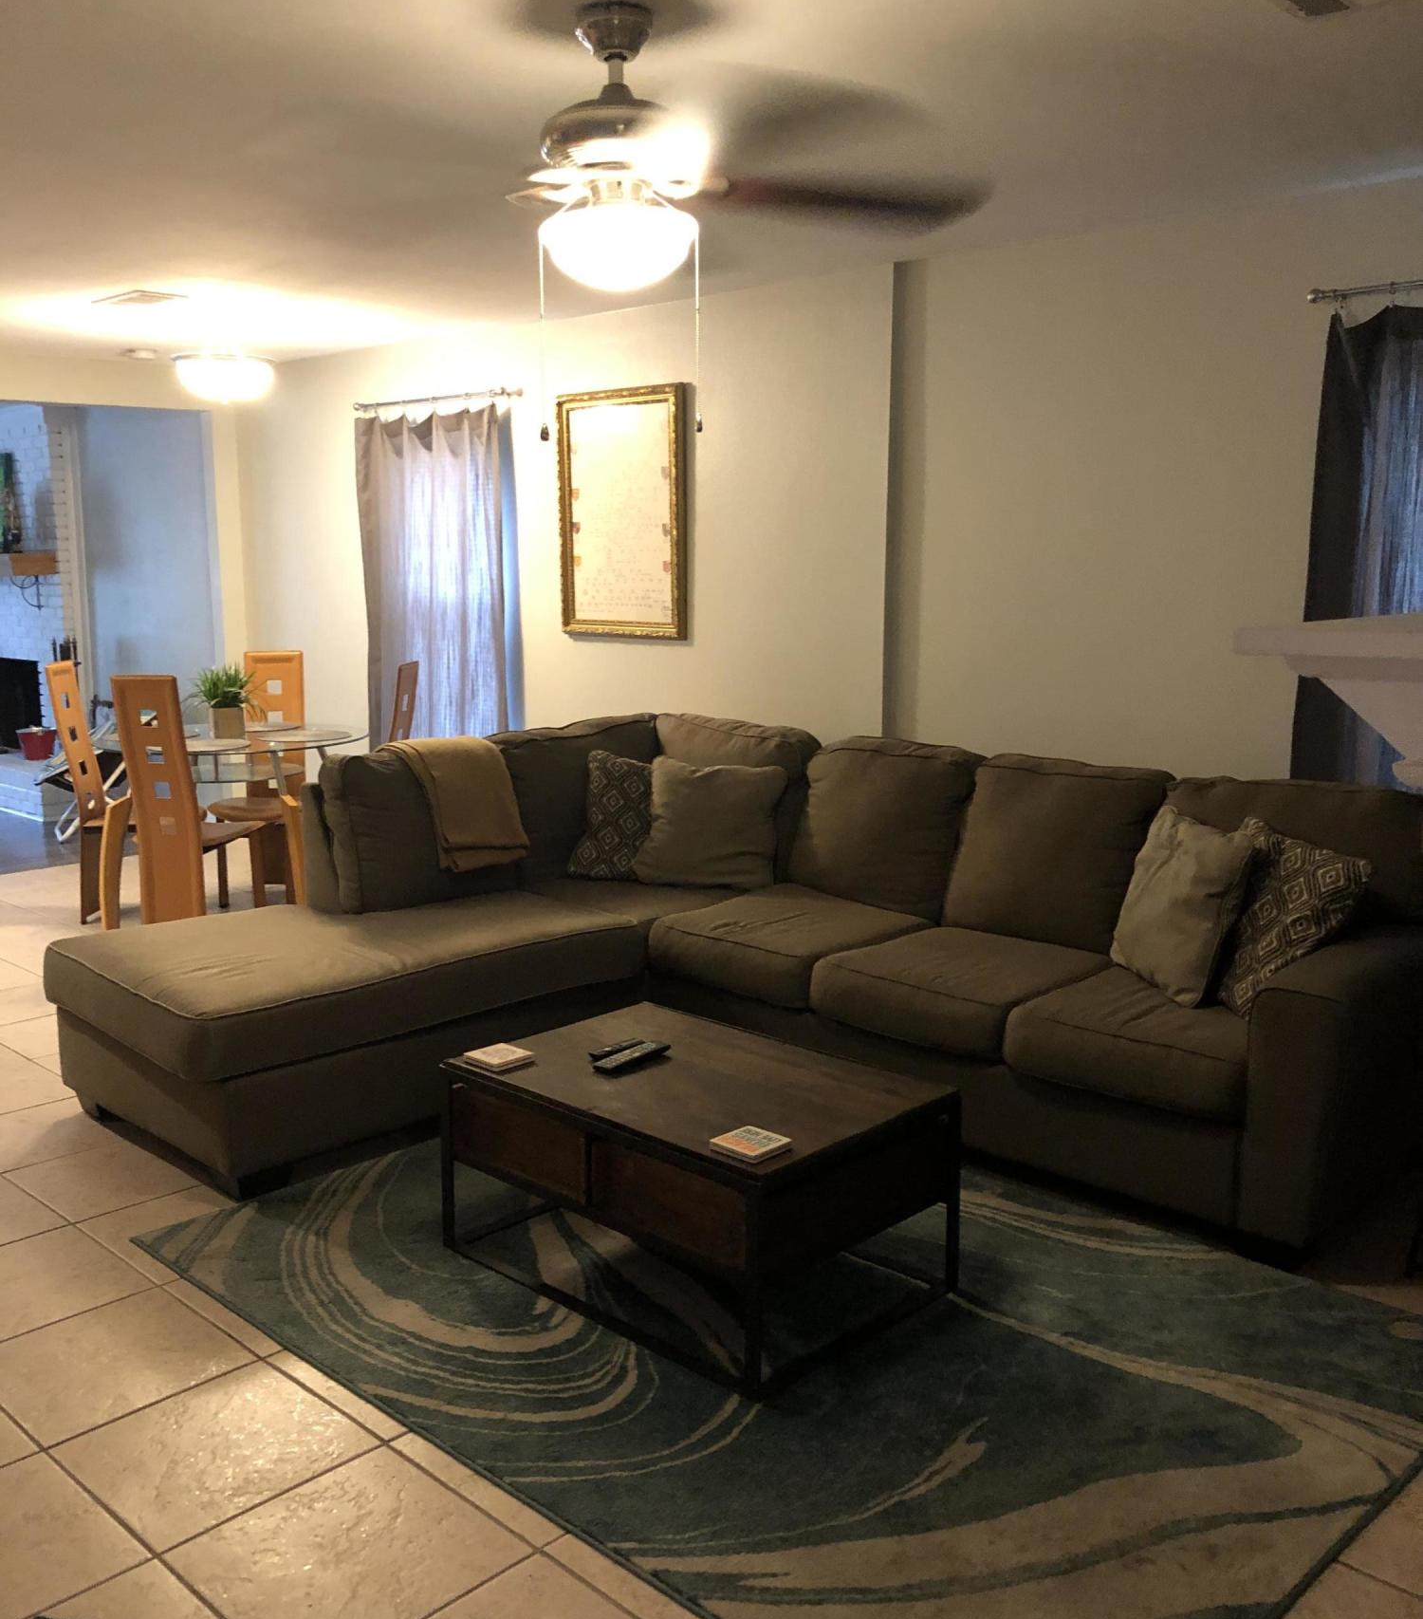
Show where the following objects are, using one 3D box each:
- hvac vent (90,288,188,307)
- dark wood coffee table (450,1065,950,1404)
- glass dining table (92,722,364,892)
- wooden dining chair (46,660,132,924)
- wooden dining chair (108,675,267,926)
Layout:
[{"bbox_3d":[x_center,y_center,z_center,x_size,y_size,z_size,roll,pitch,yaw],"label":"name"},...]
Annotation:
[{"bbox_3d":[-2.100,-1.866,5.644,0.380,0.020,0.210,9,13,43],"label":"hvac vent"},{"bbox_3d":[-0.039,0.759,3.208,0.908,0.422,0.606,9,13,43],"label":"dark wood coffee table"},{"bbox_3d":[-2.013,0.074,6.447,1.110,0.760,1.110,0,10,0],"label":"glass dining table"},{"bbox_3d":[-2.423,-0.069,6.383,0.540,1.065,0.450,0,10,-2],"label":"wooden dining chair"},{"bbox_3d":[-2.063,-0.010,6.035,0.450,1.065,0.540,1,10,9],"label":"wooden dining chair"}]

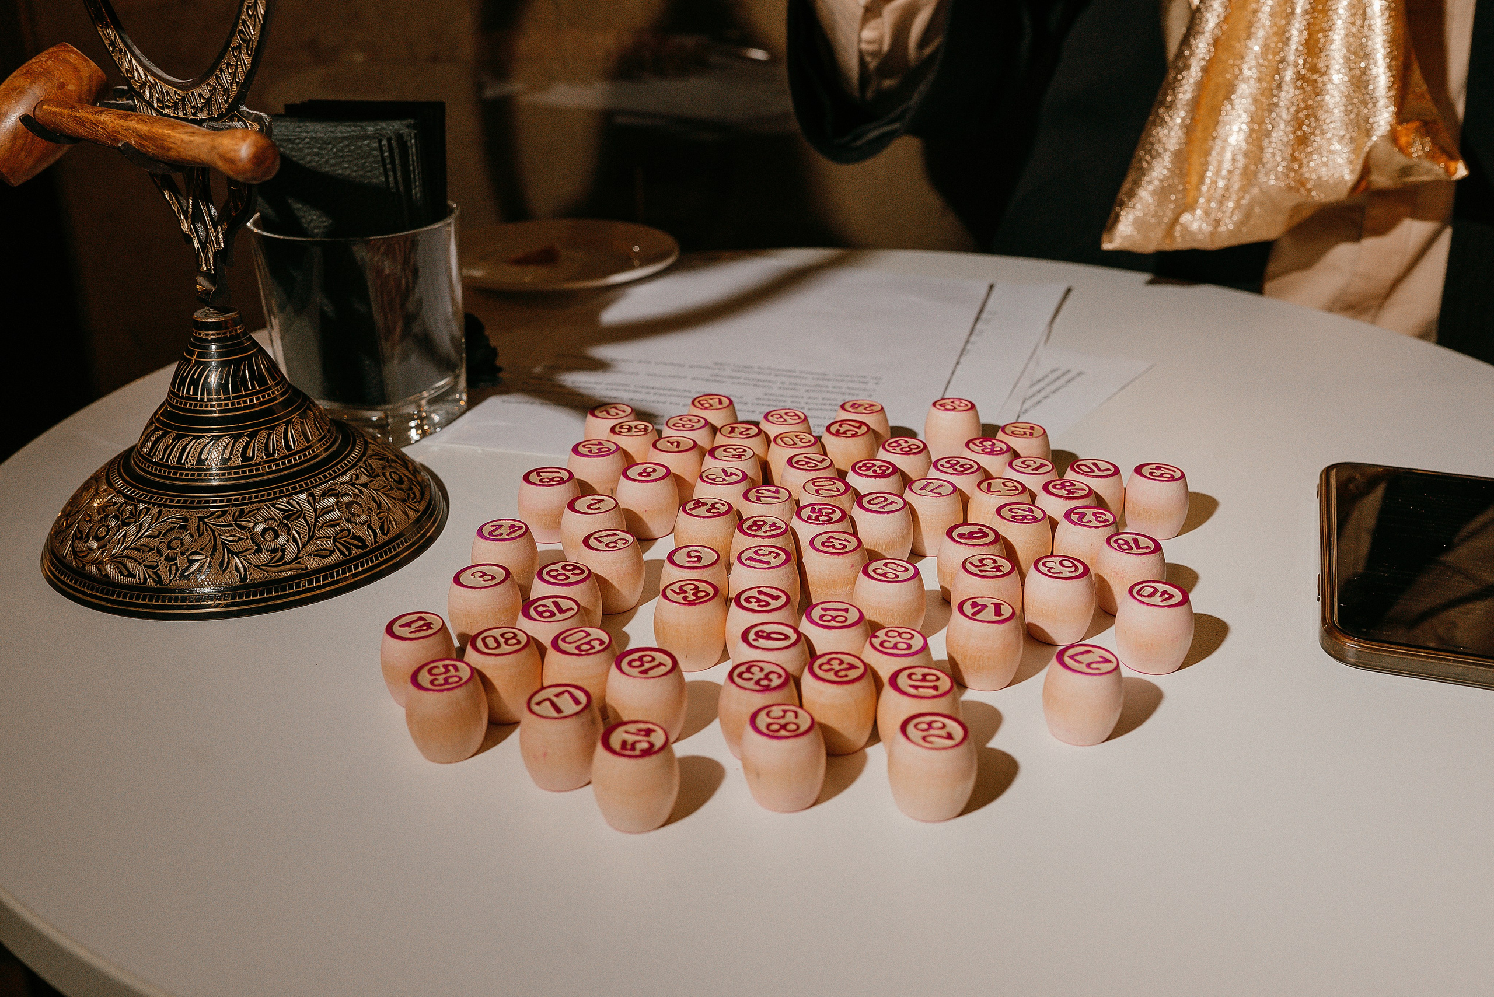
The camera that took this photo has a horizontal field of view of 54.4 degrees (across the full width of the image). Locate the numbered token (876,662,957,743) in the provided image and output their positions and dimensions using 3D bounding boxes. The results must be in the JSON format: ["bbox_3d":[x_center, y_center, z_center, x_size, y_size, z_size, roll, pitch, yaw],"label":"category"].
[{"bbox_3d":[0.048,0.061,0.405,0.023,0.023,0.023,-1,24,0],"label":"numbered token"}]

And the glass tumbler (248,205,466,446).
[{"bbox_3d":[-0.169,-0.080,0.643,0.087,0.092,0.087,-1,25,0],"label":"glass tumbler"}]

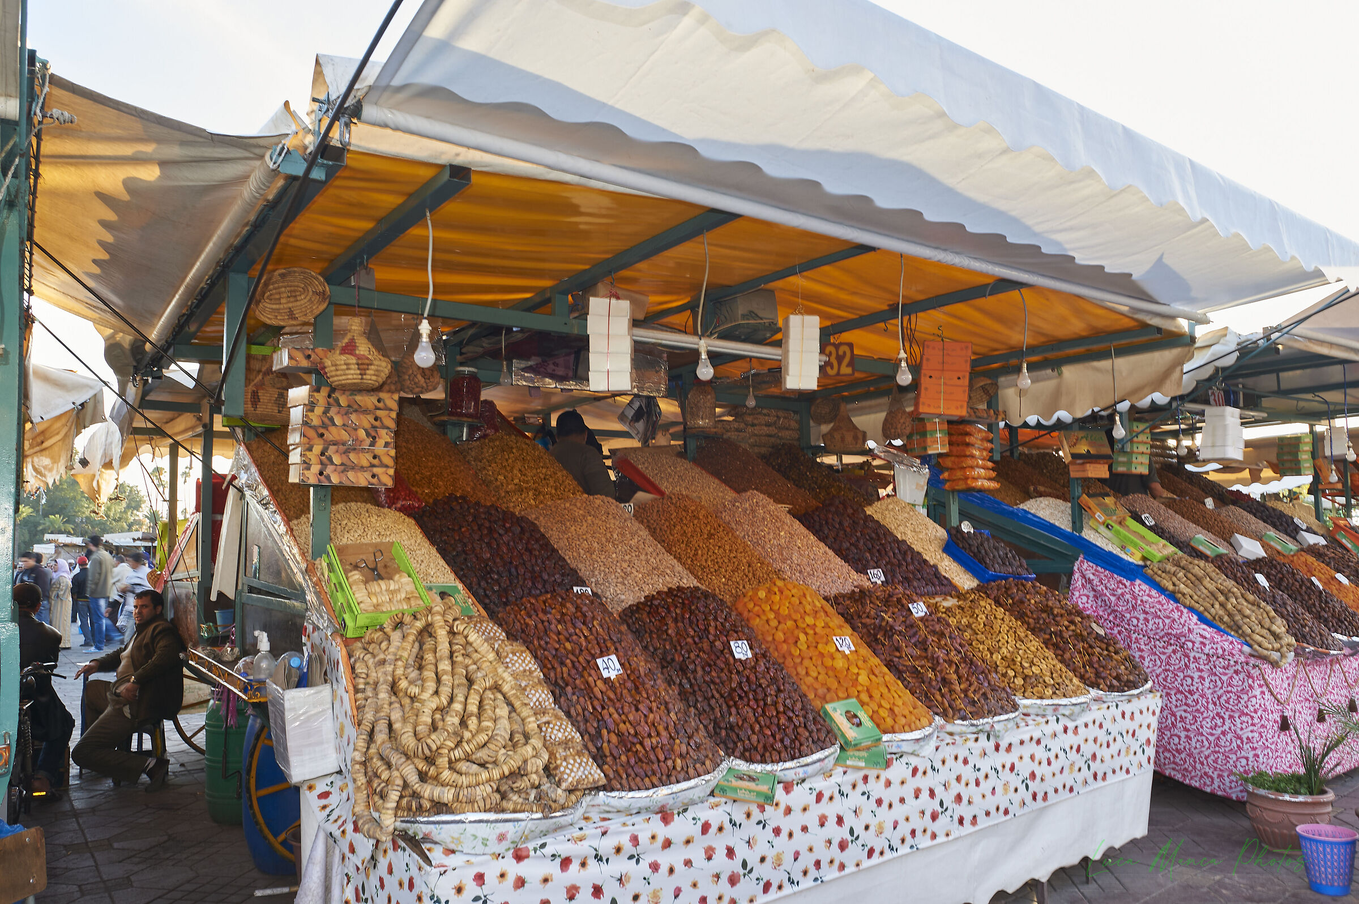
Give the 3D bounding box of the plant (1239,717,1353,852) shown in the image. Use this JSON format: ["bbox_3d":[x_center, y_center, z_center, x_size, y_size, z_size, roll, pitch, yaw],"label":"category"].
[{"bbox_3d":[3.029,1.630,4.820,0.520,0.650,0.500,0,-4,0],"label":"plant"}]

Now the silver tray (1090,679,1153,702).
[{"bbox_3d":[2.001,1.175,4.745,0.540,0.100,0.520,2,-6,-38],"label":"silver tray"}]

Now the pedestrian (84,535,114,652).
[{"bbox_3d":[-8.712,2.123,14.700,0.400,1.750,0.480,0,-4,0],"label":"pedestrian"}]

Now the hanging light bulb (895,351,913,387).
[{"bbox_3d":[0.850,-0.316,3.720,0.061,0.137,0.061,0,-4,0],"label":"hanging light bulb"}]

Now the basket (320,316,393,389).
[{"bbox_3d":[-1.053,-0.322,3.200,0.240,0.225,0.240,0,-4,0],"label":"basket"}]

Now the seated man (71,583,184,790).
[{"bbox_3d":[-3.508,1.518,6.250,0.570,1.280,0.740,-4,-6,44],"label":"seated man"}]

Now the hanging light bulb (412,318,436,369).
[{"bbox_3d":[-0.733,-0.311,2.820,0.062,0.143,0.062,0,-4,0],"label":"hanging light bulb"}]

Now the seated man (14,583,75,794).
[{"bbox_3d":[-3.893,1.439,5.950,0.600,1.300,0.750,3,-5,-40],"label":"seated man"}]

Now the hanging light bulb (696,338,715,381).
[{"bbox_3d":[0.086,-0.306,3.290,0.061,0.140,0.061,0,-4,0],"label":"hanging light bulb"}]

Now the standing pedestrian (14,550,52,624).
[{"bbox_3d":[-9.749,2.314,14.800,0.500,1.670,0.400,-4,-5,40],"label":"standing pedestrian"}]

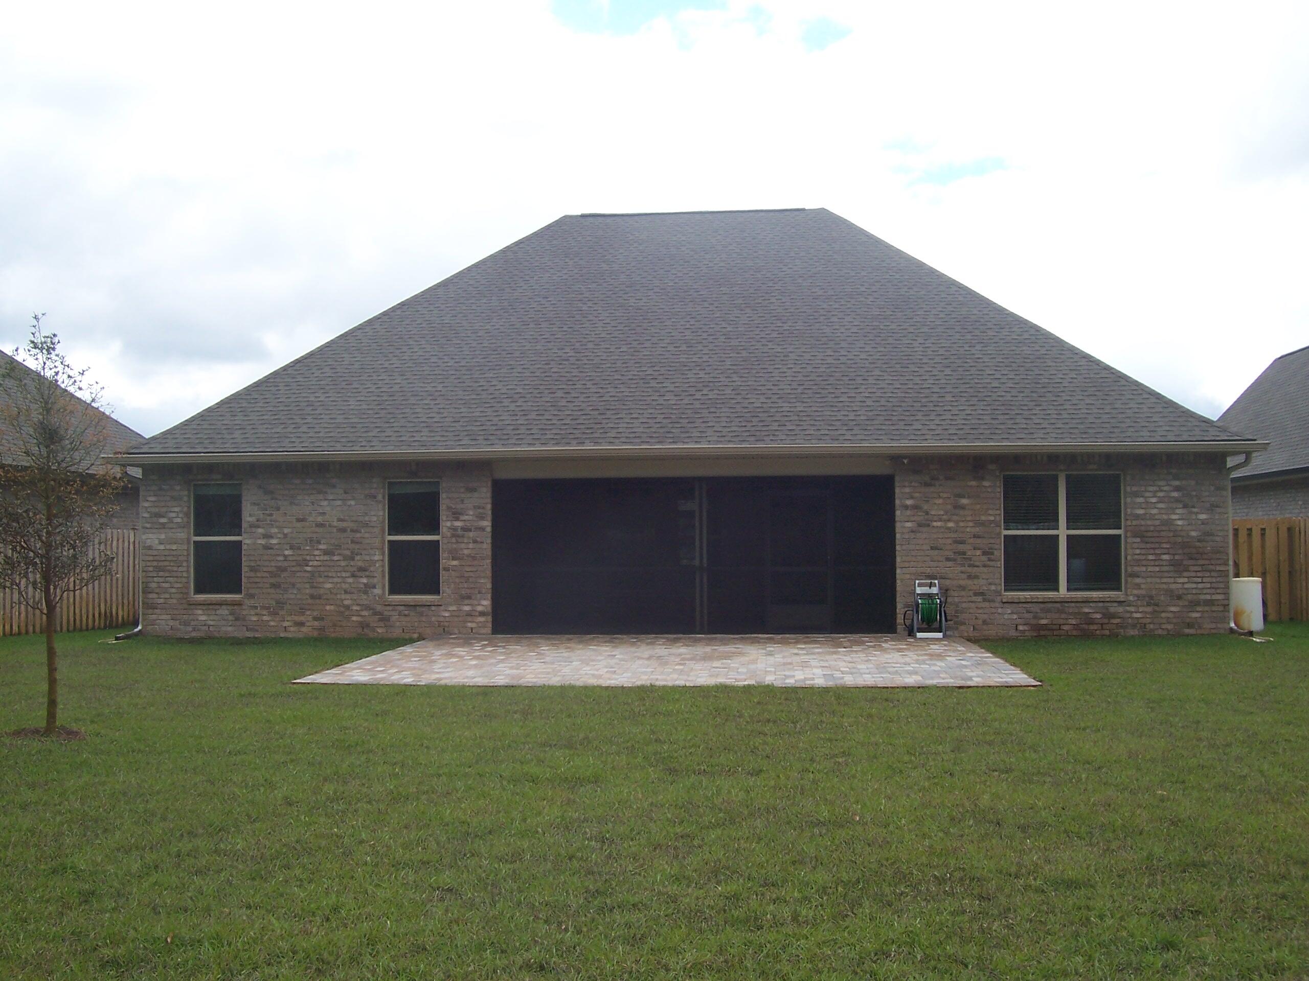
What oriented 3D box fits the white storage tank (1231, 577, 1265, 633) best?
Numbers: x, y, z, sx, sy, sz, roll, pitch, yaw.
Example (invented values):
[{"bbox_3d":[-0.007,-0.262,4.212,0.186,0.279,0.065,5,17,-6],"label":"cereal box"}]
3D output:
[{"bbox_3d":[8.282,1.598,17.937,0.450,0.780,0.450,-1,-2,5],"label":"white storage tank"}]

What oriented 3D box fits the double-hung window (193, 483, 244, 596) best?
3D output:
[{"bbox_3d":[-6.380,0.709,18.763,0.780,1.670,0.100,-1,-2,5],"label":"double-hung window"}]

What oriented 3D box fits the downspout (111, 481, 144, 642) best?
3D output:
[{"bbox_3d":[-7.721,0.998,18.867,0.400,2.420,0.120,-1,-2,5],"label":"downspout"}]

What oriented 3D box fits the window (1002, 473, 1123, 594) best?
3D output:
[{"bbox_3d":[5.649,0.589,17.762,1.660,1.690,0.100,-1,-2,5],"label":"window"}]

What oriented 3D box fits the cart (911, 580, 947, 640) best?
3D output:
[{"bbox_3d":[3.723,1.615,17.433,0.480,0.800,0.480,-1,-2,5],"label":"cart"}]

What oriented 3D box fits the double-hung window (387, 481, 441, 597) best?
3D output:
[{"bbox_3d":[-3.462,0.700,18.520,0.800,1.690,0.100,-1,-2,5],"label":"double-hung window"}]

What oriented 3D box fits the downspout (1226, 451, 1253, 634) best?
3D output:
[{"bbox_3d":[7.991,0.719,17.563,0.340,2.580,0.120,-1,-2,5],"label":"downspout"}]

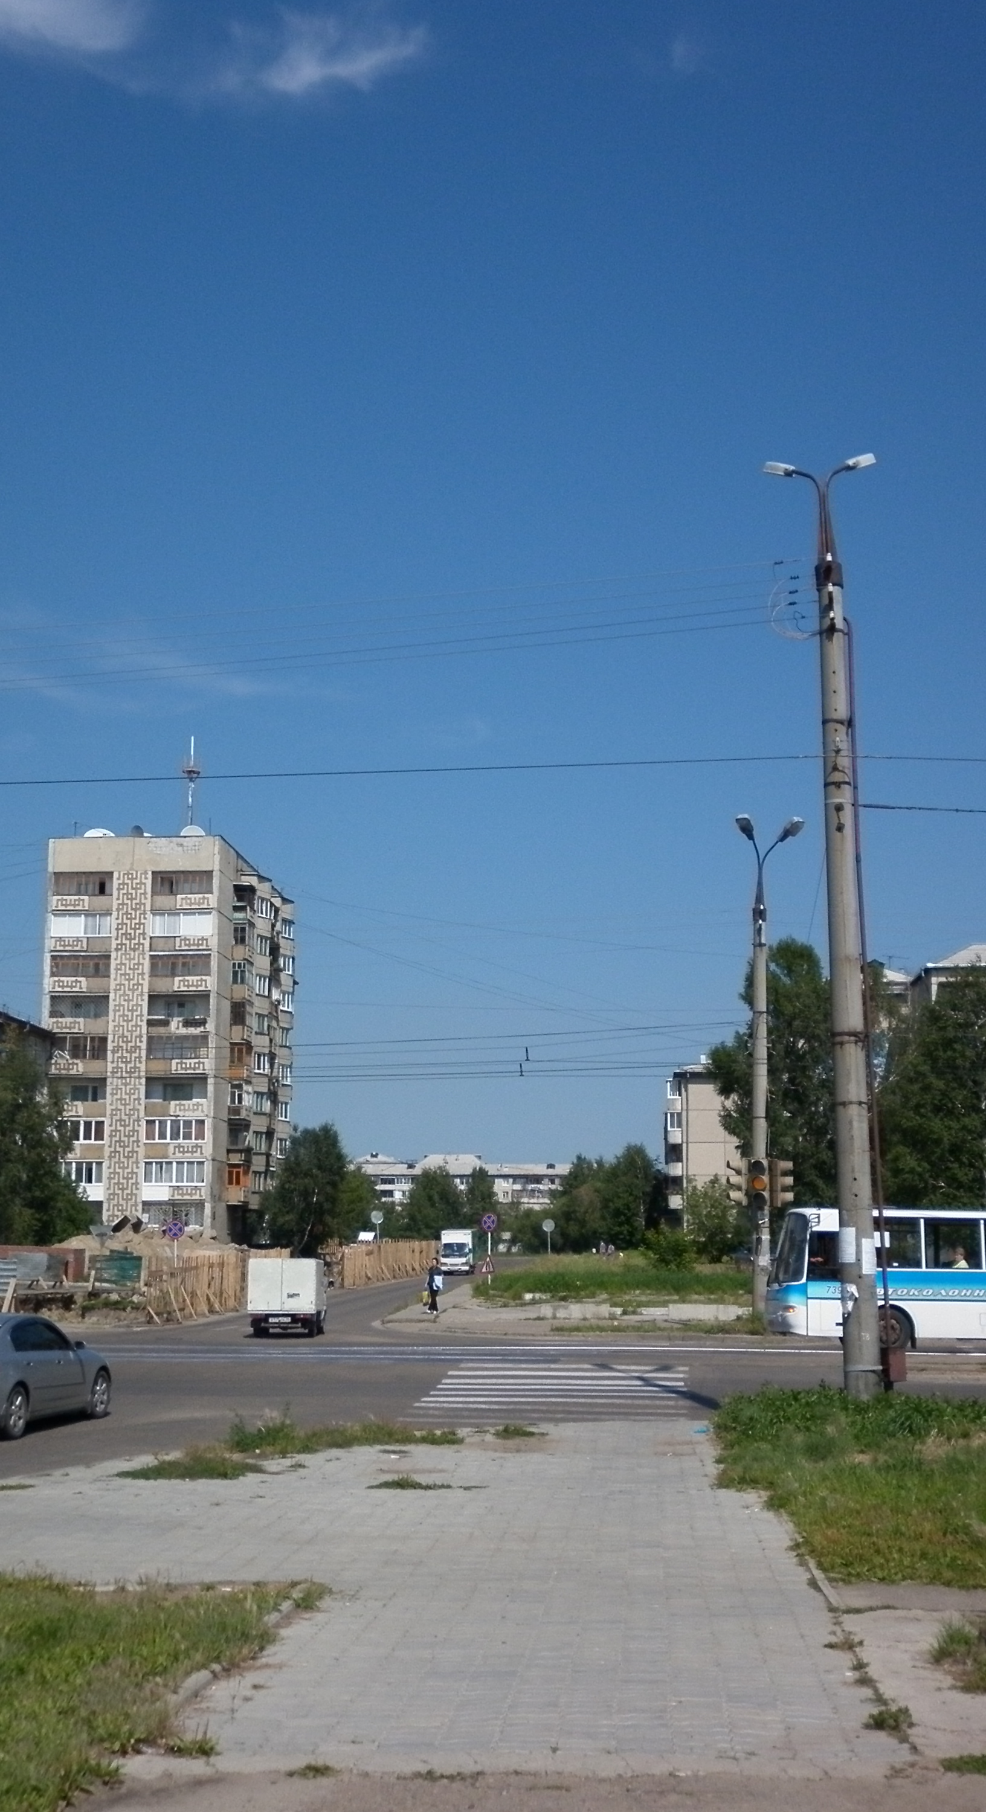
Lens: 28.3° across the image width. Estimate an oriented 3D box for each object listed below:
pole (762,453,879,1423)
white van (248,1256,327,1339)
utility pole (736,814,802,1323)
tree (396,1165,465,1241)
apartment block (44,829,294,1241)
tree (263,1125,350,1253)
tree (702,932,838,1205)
[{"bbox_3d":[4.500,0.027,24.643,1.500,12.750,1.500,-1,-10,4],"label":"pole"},{"bbox_3d":[-5.009,9.688,48.562,1.630,1.900,4.150,0,-10,1],"label":"white van"},{"bbox_3d":[6.608,3.925,47.210,1.600,12.350,1.500,-1,-10,4],"label":"utility pole"},{"bbox_3d":[-7.140,32.509,212.527,7.400,8.910,7.000,0,-9,0],"label":"tree"},{"bbox_3d":[-23.335,11.699,146.491,12.600,28.500,28.000,-1,-10,4],"label":"apartment block"},{"bbox_3d":[-11.189,17.222,116.734,5.100,8.370,5.000,0,-9,0],"label":"tree"},{"bbox_3d":[12.322,8.809,84.698,6.200,14.910,6.000,0,-9,0],"label":"tree"}]

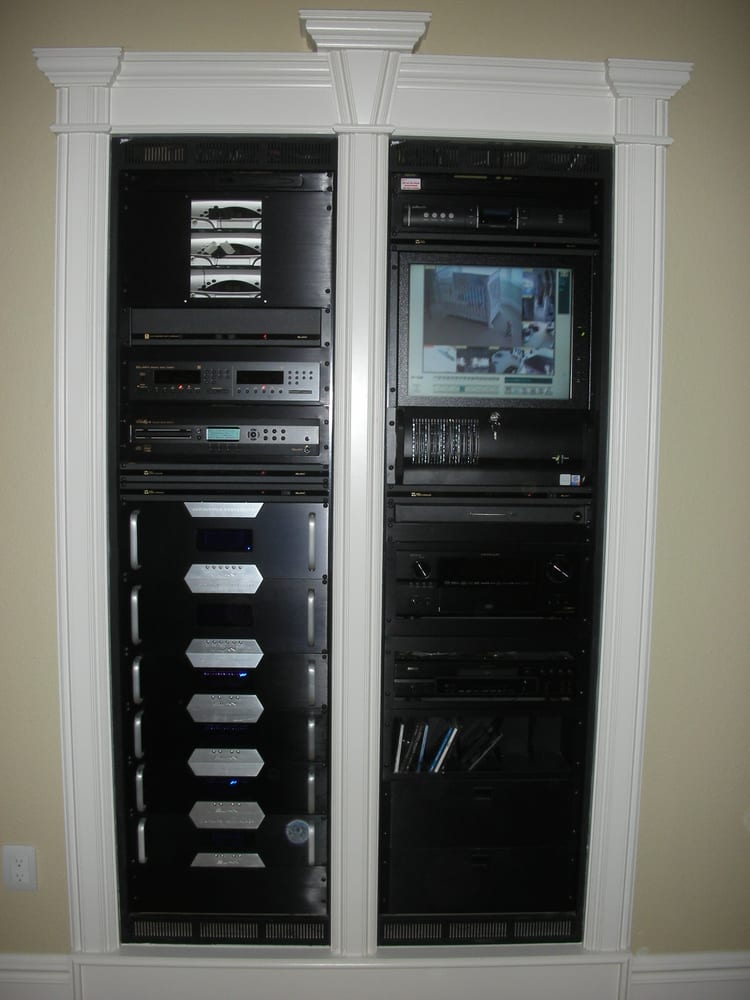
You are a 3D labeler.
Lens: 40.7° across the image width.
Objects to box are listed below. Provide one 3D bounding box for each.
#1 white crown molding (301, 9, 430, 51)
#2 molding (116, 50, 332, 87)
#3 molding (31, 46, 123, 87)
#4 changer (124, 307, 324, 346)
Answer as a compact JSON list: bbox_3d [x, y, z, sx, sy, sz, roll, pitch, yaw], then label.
[{"bbox_3d":[-0.021,-0.998,2.168,0.283,0.071,0.098,1,5,-2],"label":"white crown molding"},{"bbox_3d":[-0.323,-0.929,2.186,0.463,0.066,0.056,1,5,-2],"label":"molding"},{"bbox_3d":[-0.627,-0.919,2.163,0.197,0.068,0.085,1,5,-2],"label":"molding"},{"bbox_3d":[-0.342,-0.404,2.438,0.442,0.086,0.338,1,5,-2],"label":"changer"}]

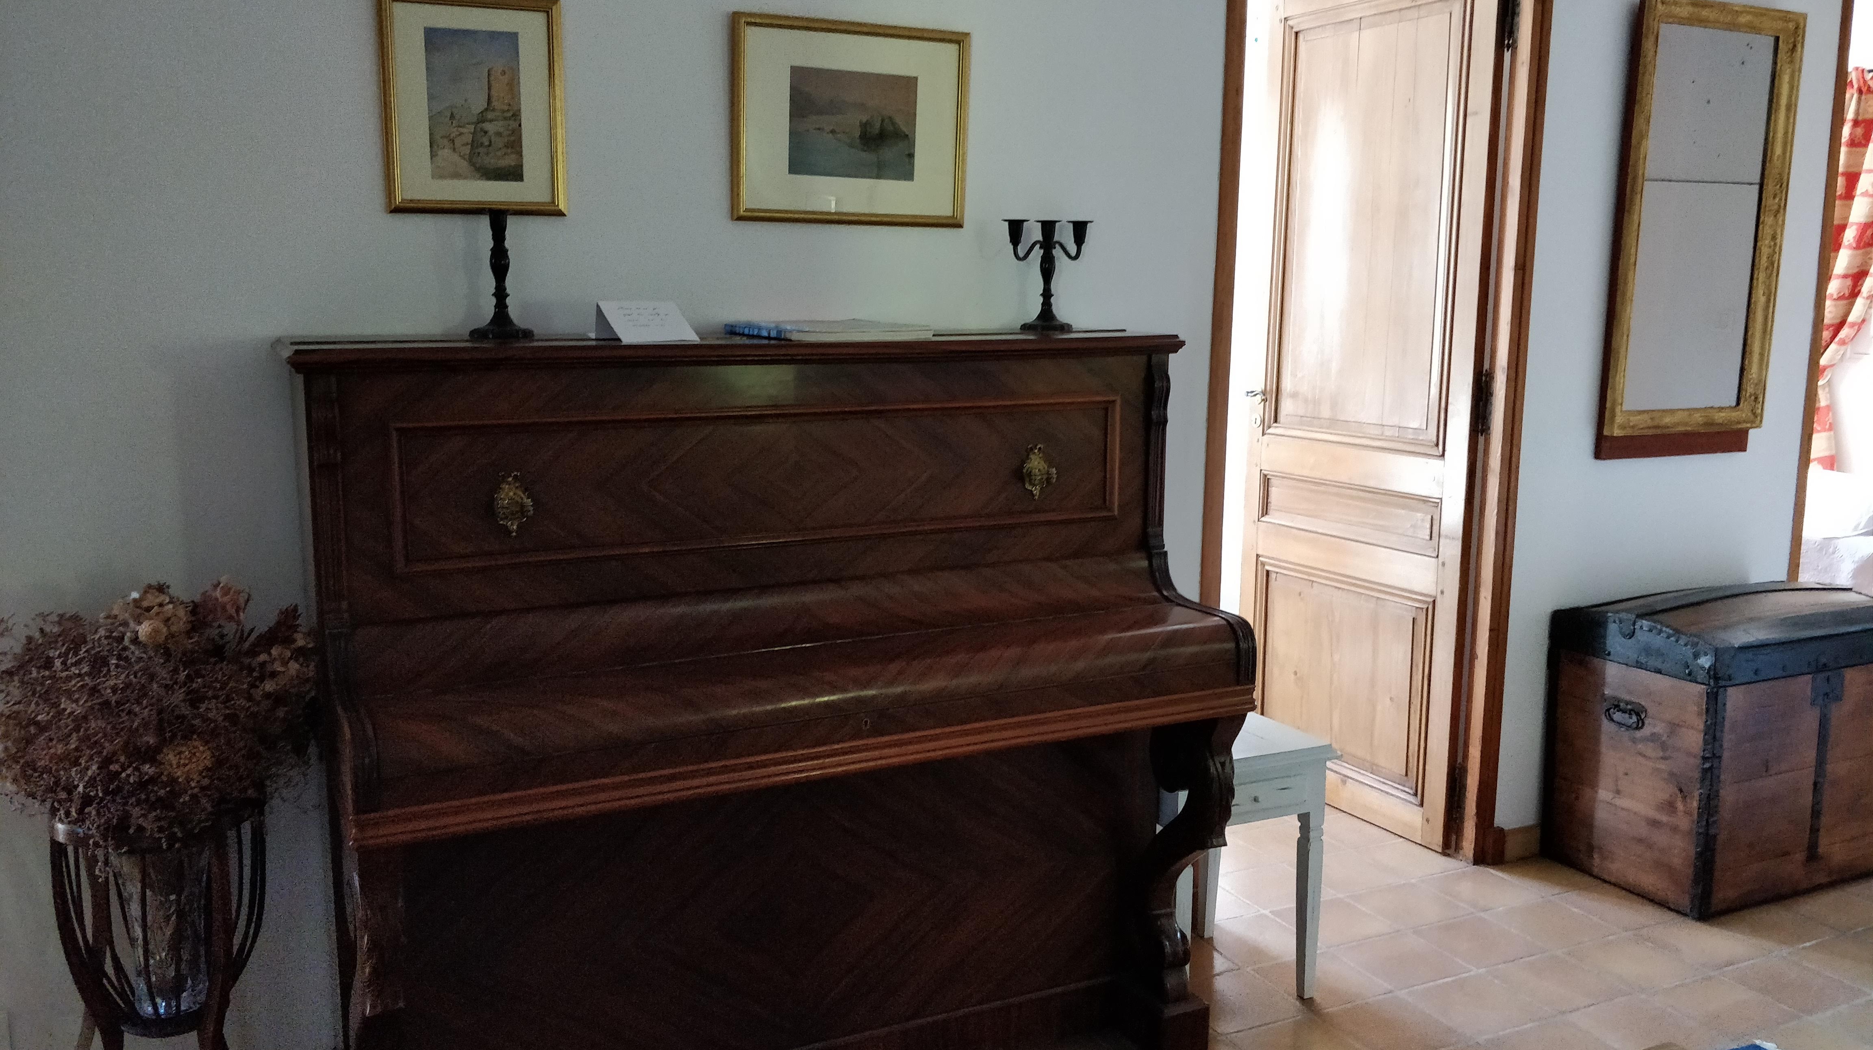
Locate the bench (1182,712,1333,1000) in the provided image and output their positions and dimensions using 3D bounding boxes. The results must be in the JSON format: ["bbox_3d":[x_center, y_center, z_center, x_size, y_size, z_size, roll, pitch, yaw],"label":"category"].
[{"bbox_3d":[0.526,0.662,2.589,0.380,0.510,0.350,-5,11,-26],"label":"bench"}]

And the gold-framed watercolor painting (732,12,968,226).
[{"bbox_3d":[-0.151,-0.718,2.335,0.443,0.349,0.020,-4,9,-23],"label":"gold-framed watercolor painting"}]

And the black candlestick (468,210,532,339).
[{"bbox_3d":[-0.693,-0.398,2.055,0.097,0.207,0.097,-5,11,-26],"label":"black candlestick"}]

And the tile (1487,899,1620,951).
[{"bbox_3d":[1.352,0.884,2.853,0.195,0.015,0.195,-4,8,-22],"label":"tile"}]

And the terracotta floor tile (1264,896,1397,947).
[{"bbox_3d":[0.876,0.886,2.884,0.195,0.015,0.195,-4,8,-22],"label":"terracotta floor tile"}]

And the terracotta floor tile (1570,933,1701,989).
[{"bbox_3d":[1.448,0.916,2.701,0.198,0.012,0.188,-5,13,-26],"label":"terracotta floor tile"}]

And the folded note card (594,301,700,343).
[{"bbox_3d":[-0.467,-0.336,2.095,0.120,0.068,0.135,-5,11,-26],"label":"folded note card"}]

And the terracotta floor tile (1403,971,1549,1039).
[{"bbox_3d":[1.067,0.956,2.574,0.208,0.015,0.182,-4,9,-23],"label":"terracotta floor tile"}]

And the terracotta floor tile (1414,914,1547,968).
[{"bbox_3d":[1.163,0.897,2.784,0.198,0.012,0.188,-5,13,-26],"label":"terracotta floor tile"}]

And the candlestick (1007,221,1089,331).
[{"bbox_3d":[0.201,-0.445,2.325,0.176,0.196,0.094,-4,9,-23],"label":"candlestick"}]

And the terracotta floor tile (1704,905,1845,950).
[{"bbox_3d":[1.819,0.880,2.827,0.195,0.015,0.195,-4,8,-22],"label":"terracotta floor tile"}]

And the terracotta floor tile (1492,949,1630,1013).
[{"bbox_3d":[1.255,0.931,2.626,0.198,0.012,0.188,-5,13,-26],"label":"terracotta floor tile"}]

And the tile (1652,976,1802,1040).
[{"bbox_3d":[1.540,0.949,2.543,0.198,0.012,0.188,-5,13,-26],"label":"tile"}]

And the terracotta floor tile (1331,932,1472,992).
[{"bbox_3d":[0.987,0.929,2.752,0.196,0.015,0.182,-4,9,-23],"label":"terracotta floor tile"}]

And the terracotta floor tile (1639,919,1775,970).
[{"bbox_3d":[1.625,0.893,2.747,0.195,0.015,0.195,-4,8,-22],"label":"terracotta floor tile"}]

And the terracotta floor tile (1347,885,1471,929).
[{"bbox_3d":[1.094,0.889,3.012,0.192,0.015,0.184,-4,9,-23],"label":"terracotta floor tile"}]

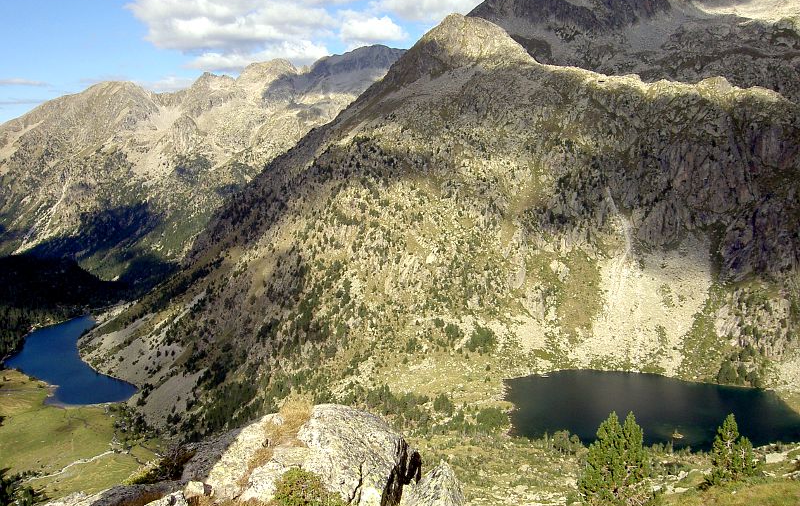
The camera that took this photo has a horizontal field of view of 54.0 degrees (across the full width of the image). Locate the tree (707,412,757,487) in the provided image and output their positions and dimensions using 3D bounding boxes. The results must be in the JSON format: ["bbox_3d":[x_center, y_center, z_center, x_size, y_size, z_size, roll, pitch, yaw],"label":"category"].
[{"bbox_3d":[16.291,9.494,38.207,2.480,3.550,2.400,0,9,0],"label":"tree"}]

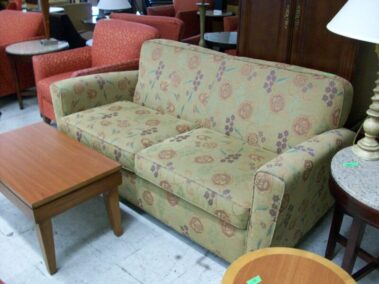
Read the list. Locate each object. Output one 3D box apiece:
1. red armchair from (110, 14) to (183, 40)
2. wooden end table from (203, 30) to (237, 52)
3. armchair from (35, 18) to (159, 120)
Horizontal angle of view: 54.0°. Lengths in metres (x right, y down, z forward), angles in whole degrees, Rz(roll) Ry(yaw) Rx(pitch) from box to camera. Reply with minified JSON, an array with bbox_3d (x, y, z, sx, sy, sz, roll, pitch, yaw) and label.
[{"bbox_3d":[-0.253,-1.113,4.527,0.890,0.880,0.860,15,30,26],"label":"red armchair"},{"bbox_3d":[0.507,-0.938,4.483,0.680,0.620,0.680,1,27,0],"label":"wooden end table"},{"bbox_3d":[-0.875,-0.611,3.527,0.870,0.880,0.860,22,34,36],"label":"armchair"}]

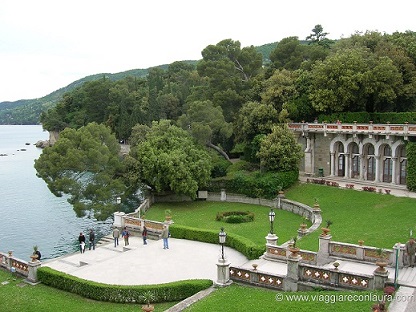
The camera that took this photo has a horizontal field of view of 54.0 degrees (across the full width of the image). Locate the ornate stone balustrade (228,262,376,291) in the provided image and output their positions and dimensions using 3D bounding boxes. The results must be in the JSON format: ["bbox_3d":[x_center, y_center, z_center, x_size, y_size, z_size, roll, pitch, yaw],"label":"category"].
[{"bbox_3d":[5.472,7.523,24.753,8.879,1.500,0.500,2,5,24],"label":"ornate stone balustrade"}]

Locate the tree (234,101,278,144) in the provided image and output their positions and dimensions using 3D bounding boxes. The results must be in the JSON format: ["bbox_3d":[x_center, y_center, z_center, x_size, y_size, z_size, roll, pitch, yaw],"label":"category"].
[{"bbox_3d":[7.707,-3.744,65.254,7.227,9.900,6.930,0,5,0],"label":"tree"}]

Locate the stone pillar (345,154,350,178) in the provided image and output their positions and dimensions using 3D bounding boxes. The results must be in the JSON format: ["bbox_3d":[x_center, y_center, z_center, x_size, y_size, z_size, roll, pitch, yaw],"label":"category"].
[{"bbox_3d":[18.583,1.401,54.371,0.600,3.158,0.600,-4,6,-37],"label":"stone pillar"}]

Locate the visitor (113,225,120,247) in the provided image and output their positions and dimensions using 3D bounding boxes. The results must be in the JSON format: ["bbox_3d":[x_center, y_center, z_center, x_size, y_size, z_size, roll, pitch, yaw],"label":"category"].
[{"bbox_3d":[-7.744,6.813,34.509,0.550,1.697,0.380,-1,5,-8],"label":"visitor"}]

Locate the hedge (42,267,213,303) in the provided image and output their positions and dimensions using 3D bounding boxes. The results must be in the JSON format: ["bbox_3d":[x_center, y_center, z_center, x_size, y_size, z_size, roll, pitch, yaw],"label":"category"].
[{"bbox_3d":[-5.486,7.936,25.523,11.555,0.950,3.567,0,5,-1],"label":"hedge"}]

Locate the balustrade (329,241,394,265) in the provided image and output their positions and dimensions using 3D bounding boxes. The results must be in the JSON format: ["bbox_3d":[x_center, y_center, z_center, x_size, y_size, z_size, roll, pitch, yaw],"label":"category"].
[{"bbox_3d":[10.471,6.667,27.940,4.109,1.069,0.416,3,5,30],"label":"balustrade"}]

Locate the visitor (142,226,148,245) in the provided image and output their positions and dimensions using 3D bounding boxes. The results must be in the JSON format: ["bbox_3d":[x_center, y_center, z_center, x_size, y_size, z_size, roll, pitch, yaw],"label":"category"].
[{"bbox_3d":[-5.363,6.818,34.991,0.400,1.607,0.480,3,6,32],"label":"visitor"}]

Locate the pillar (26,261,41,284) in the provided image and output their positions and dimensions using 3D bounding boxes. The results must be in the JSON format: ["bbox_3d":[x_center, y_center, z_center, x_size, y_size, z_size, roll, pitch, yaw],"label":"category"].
[{"bbox_3d":[-11.387,7.609,26.681,0.700,1.409,0.700,3,5,28],"label":"pillar"}]

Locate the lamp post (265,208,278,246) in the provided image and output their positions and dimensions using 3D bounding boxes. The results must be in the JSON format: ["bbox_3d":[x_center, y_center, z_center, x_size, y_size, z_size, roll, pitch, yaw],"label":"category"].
[{"bbox_3d":[5.076,5.931,32.805,0.950,3.400,0.950,2,5,24],"label":"lamp post"}]

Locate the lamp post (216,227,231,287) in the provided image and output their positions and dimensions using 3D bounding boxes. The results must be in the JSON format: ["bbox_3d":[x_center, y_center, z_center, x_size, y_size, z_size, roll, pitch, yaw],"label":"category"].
[{"bbox_3d":[0.980,6.364,26.013,0.920,3.650,0.920,2,5,27],"label":"lamp post"}]

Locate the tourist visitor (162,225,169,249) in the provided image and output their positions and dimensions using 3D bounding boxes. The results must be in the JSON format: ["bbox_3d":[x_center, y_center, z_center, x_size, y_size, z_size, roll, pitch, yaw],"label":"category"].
[{"bbox_3d":[-3.468,6.704,33.438,0.560,1.820,0.420,-1,5,-12],"label":"tourist visitor"}]

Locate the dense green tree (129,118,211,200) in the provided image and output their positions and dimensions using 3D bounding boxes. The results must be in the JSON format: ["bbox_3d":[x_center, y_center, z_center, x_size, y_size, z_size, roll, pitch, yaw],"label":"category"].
[{"bbox_3d":[-5.398,0.394,57.731,10.900,10.639,9.500,0,5,0],"label":"dense green tree"}]

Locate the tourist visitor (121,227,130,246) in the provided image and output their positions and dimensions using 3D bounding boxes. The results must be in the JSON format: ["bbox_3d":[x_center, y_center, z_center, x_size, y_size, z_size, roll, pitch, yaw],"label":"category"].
[{"bbox_3d":[-6.928,6.728,34.424,0.580,1.660,0.420,-2,5,-15],"label":"tourist visitor"}]

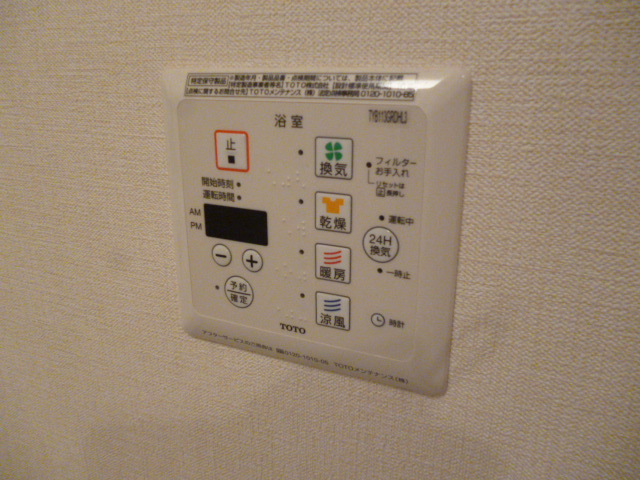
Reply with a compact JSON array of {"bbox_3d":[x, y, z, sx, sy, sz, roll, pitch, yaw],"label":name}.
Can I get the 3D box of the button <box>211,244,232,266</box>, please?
[{"bbox_3d":[-0.041,0.006,0.214,0.010,0.010,0.002,8,19,23],"label":"button"}]

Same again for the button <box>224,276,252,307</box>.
[{"bbox_3d":[-0.034,0.022,0.215,0.014,0.014,0.002,8,19,23],"label":"button"}]

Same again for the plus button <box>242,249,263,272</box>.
[{"bbox_3d":[-0.027,0.008,0.208,0.010,0.010,0.002,8,19,23],"label":"plus button"}]

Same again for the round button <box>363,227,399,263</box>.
[{"bbox_3d":[0.021,0.002,0.182,0.014,0.014,0.002,8,19,23],"label":"round button"}]

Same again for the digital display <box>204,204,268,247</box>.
[{"bbox_3d":[-0.034,-0.006,0.206,0.030,0.014,0.002,8,19,23],"label":"digital display"}]

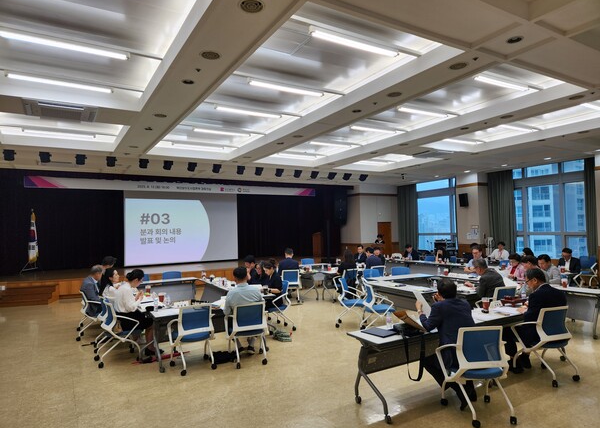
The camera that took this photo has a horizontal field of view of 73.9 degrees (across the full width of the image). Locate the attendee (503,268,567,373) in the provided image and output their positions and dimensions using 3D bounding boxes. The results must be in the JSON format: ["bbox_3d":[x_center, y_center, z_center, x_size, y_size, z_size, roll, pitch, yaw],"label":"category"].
[{"bbox_3d":[2.739,1.263,4.706,0.540,1.220,0.780,0,-3,-31],"label":"attendee"}]

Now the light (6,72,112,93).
[{"bbox_3d":[-3.271,-1.793,5.512,1.240,0.080,0.060,0,-3,-31],"label":"light"}]

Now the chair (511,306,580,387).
[{"bbox_3d":[2.818,1.454,4.580,0.580,0.840,0.580,-1,-3,-17],"label":"chair"}]

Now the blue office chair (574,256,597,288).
[{"bbox_3d":[7.489,1.587,10.699,0.600,0.850,0.600,1,-3,-42],"label":"blue office chair"}]

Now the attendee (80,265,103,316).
[{"bbox_3d":[-3.398,1.507,6.960,0.800,1.230,0.500,0,-3,-29],"label":"attendee"}]

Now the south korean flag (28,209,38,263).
[{"bbox_3d":[-9.010,0.772,13.469,0.340,1.830,0.280,0,-3,-31],"label":"south korean flag"}]

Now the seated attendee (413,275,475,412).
[{"bbox_3d":[1.464,1.276,4.020,0.580,1.220,0.760,-1,-3,-21],"label":"seated attendee"}]

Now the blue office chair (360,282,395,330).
[{"bbox_3d":[1.379,1.595,7.061,0.580,0.840,0.600,-2,-3,2],"label":"blue office chair"}]

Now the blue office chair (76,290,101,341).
[{"bbox_3d":[-3.507,1.707,6.906,0.560,0.830,0.580,0,-3,-26],"label":"blue office chair"}]

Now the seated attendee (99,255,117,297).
[{"bbox_3d":[-3.839,1.525,7.878,0.820,1.340,0.520,0,-3,-31],"label":"seated attendee"}]

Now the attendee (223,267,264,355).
[{"bbox_3d":[-0.784,1.373,5.564,0.520,1.230,0.740,0,-3,-27],"label":"attendee"}]

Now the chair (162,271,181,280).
[{"bbox_3d":[-2.992,1.825,9.638,0.580,0.830,0.560,1,-3,-39],"label":"chair"}]

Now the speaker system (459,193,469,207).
[{"bbox_3d":[5.627,-0.441,13.723,0.220,0.440,0.270,-9,2,-31],"label":"speaker system"}]

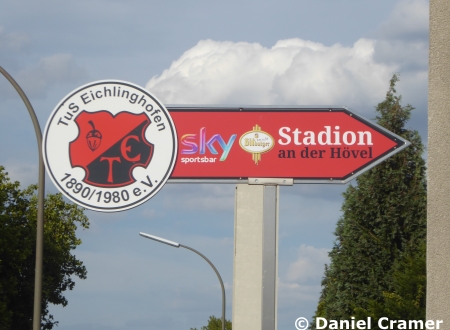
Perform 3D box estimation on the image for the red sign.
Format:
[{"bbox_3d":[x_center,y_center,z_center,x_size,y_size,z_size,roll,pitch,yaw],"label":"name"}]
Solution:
[{"bbox_3d":[0.343,-0.112,11.520,1.350,0.425,0.060,0,-10,3],"label":"red sign"}]

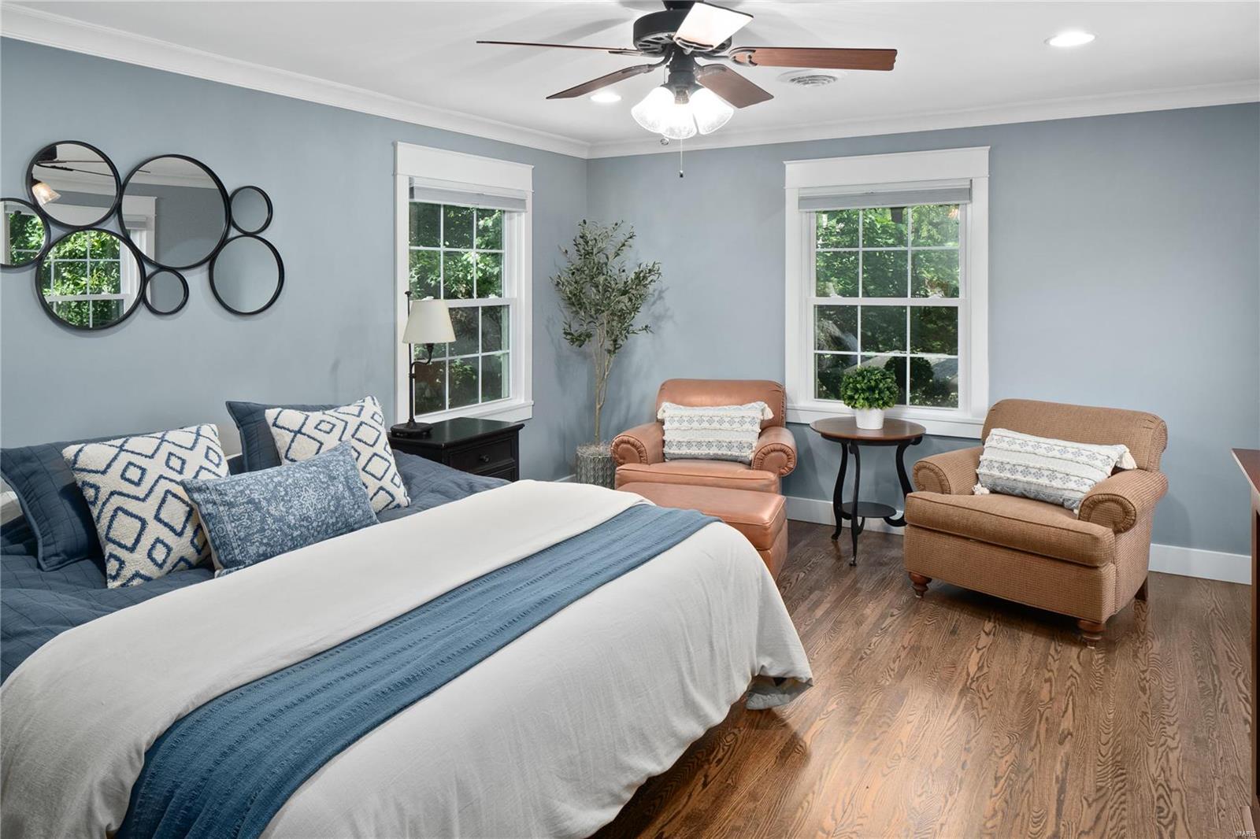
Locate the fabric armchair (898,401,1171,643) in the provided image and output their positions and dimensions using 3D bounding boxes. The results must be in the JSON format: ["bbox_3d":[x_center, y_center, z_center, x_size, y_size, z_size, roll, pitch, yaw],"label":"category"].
[{"bbox_3d":[1.920,0.404,4.000,0.950,0.840,0.920,8,11,44],"label":"fabric armchair"}]

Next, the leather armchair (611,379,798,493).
[{"bbox_3d":[0.460,0.252,4.850,0.980,0.870,0.900,3,8,18],"label":"leather armchair"}]

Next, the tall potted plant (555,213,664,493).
[{"bbox_3d":[-0.150,-0.332,5.350,0.690,1.870,0.660,0,8,0],"label":"tall potted plant"}]

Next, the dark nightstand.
[{"bbox_3d":[-0.917,0.406,4.410,0.470,0.700,0.670,5,9,30],"label":"dark nightstand"}]

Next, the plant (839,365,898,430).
[{"bbox_3d":[1.301,-0.118,4.580,0.310,0.350,0.310,0,8,0],"label":"plant"}]

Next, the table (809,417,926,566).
[{"bbox_3d":[1.300,0.389,4.600,0.640,0.670,0.640,0,8,0],"label":"table"}]

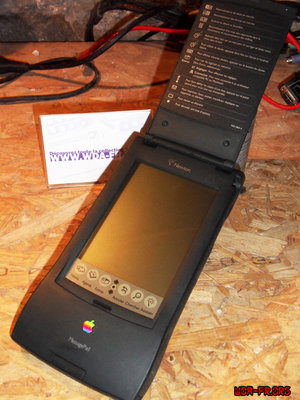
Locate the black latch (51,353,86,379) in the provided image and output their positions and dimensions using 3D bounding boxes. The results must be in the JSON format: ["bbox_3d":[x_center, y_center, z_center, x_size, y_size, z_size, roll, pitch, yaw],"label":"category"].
[{"bbox_3d":[-0.058,0.116,0.338,0.026,0.005,0.007,21,62,15],"label":"black latch"}]

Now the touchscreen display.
[{"bbox_3d":[-0.003,0.027,0.393,0.075,0.007,0.122,21,60,18],"label":"touchscreen display"}]

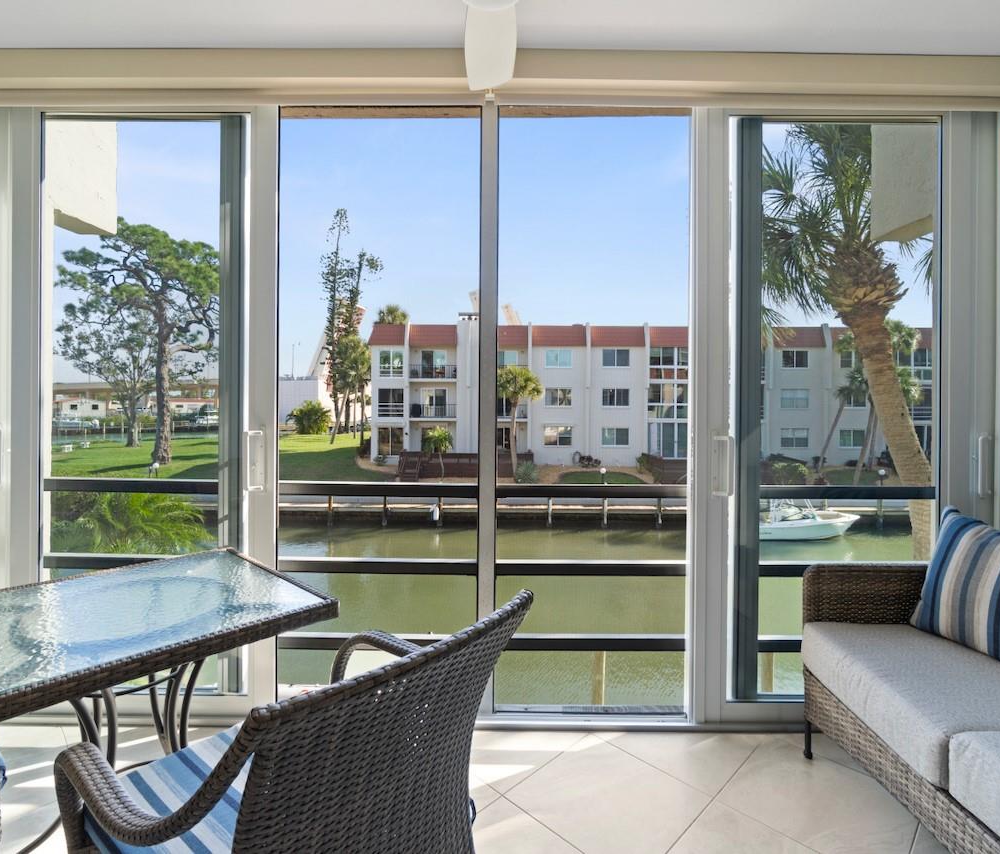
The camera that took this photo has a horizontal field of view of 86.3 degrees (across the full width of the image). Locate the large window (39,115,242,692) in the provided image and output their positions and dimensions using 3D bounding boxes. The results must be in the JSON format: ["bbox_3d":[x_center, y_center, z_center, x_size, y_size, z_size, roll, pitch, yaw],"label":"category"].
[{"bbox_3d":[-1.360,-0.090,2.030,0.820,2.210,0.080,0,0,0],"label":"large window"}]

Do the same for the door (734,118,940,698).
[{"bbox_3d":[1.290,-0.070,2.030,0.790,2.210,0.080,0,0,0],"label":"door"}]

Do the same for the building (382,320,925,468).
[{"bbox_3d":[10.400,-2.350,42.000,39.000,10.000,12.500,0,0,0],"label":"building"}]

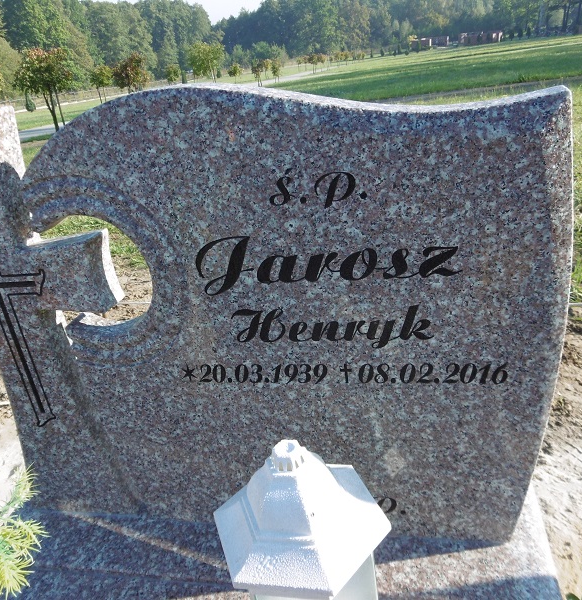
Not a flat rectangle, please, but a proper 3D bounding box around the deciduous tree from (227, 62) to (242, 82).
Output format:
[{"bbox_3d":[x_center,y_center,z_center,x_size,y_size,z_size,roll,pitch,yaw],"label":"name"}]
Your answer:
[{"bbox_3d":[-5.958,-24.148,59.127,1.450,2.100,1.450,-6,23,0],"label":"deciduous tree"}]

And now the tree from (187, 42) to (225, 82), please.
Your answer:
[{"bbox_3d":[-9.717,-27.730,65.254,4.340,4.440,4.340,-6,23,0],"label":"tree"}]

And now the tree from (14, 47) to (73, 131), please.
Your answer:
[{"bbox_3d":[-7.184,-6.117,16.472,1.730,2.500,1.730,-6,23,0],"label":"tree"}]

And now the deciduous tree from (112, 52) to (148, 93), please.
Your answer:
[{"bbox_3d":[-7.385,-9.969,25.536,1.650,2.510,1.650,-6,23,0],"label":"deciduous tree"}]

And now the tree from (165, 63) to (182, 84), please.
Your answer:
[{"bbox_3d":[-11.542,-21.952,54.577,1.530,2.530,1.530,-6,23,0],"label":"tree"}]

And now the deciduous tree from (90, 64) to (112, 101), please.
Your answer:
[{"bbox_3d":[-13.140,-14.798,38.253,1.470,2.610,1.470,-6,23,0],"label":"deciduous tree"}]

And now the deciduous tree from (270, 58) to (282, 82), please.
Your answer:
[{"bbox_3d":[-1.436,-22.078,53.433,1.070,2.110,1.070,-6,23,0],"label":"deciduous tree"}]

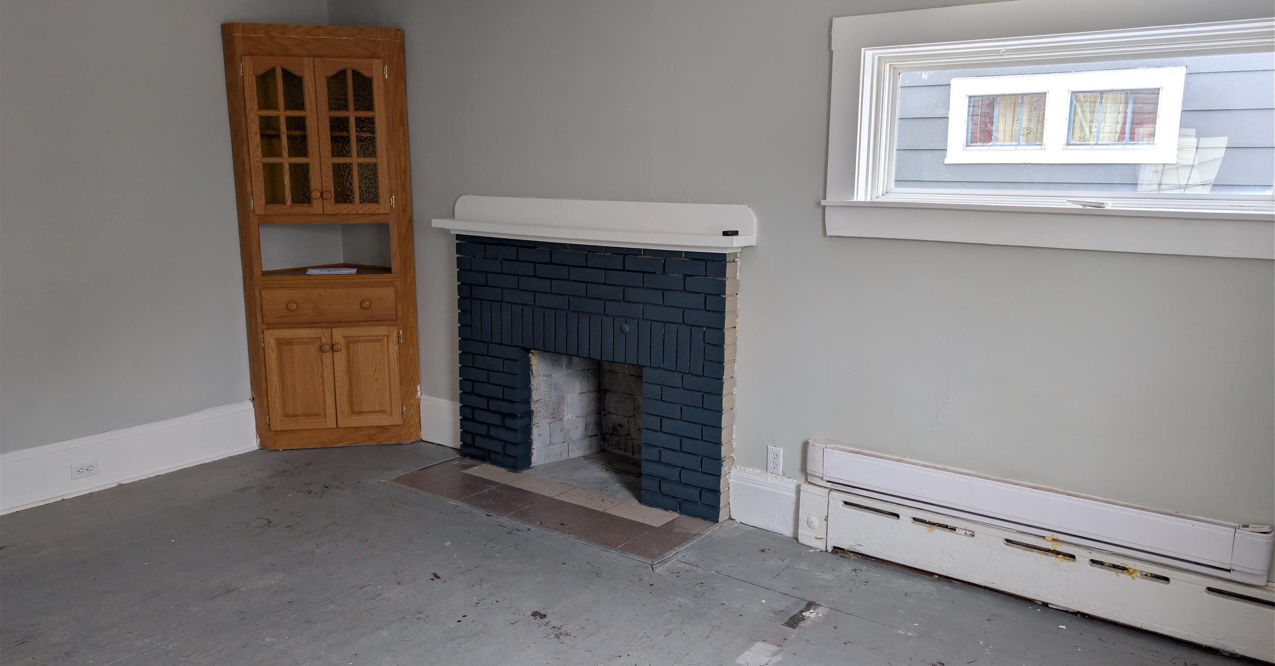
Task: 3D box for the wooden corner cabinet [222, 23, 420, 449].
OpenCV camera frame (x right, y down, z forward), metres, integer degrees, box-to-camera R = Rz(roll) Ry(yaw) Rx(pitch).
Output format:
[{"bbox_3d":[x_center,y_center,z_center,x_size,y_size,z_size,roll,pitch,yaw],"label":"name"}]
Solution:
[{"bbox_3d":[-1.654,-0.500,4.866,0.879,2.189,0.510,-2,11,-11],"label":"wooden corner cabinet"}]

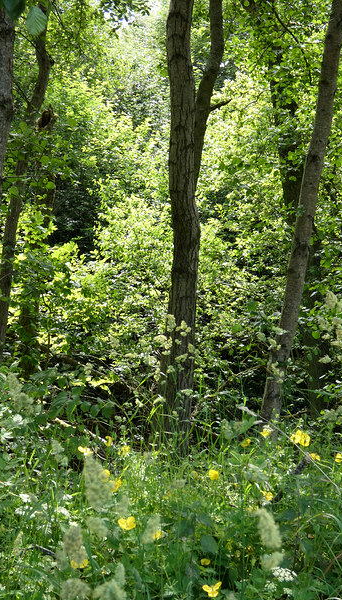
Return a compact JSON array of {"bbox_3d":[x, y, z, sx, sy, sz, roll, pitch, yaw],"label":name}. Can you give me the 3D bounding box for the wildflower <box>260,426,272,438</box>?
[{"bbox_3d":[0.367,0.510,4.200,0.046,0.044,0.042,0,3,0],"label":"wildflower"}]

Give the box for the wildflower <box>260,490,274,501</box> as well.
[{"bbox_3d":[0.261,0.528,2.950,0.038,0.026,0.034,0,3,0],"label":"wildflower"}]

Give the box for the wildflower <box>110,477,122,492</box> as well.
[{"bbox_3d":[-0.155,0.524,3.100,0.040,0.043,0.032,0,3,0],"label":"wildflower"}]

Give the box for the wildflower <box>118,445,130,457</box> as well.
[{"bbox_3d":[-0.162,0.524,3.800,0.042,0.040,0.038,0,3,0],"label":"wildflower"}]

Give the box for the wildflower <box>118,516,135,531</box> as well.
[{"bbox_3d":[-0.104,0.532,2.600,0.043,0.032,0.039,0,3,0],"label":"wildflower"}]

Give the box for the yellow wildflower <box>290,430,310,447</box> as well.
[{"bbox_3d":[0.486,0.520,4.100,0.075,0.057,0.050,0,3,0],"label":"yellow wildflower"}]

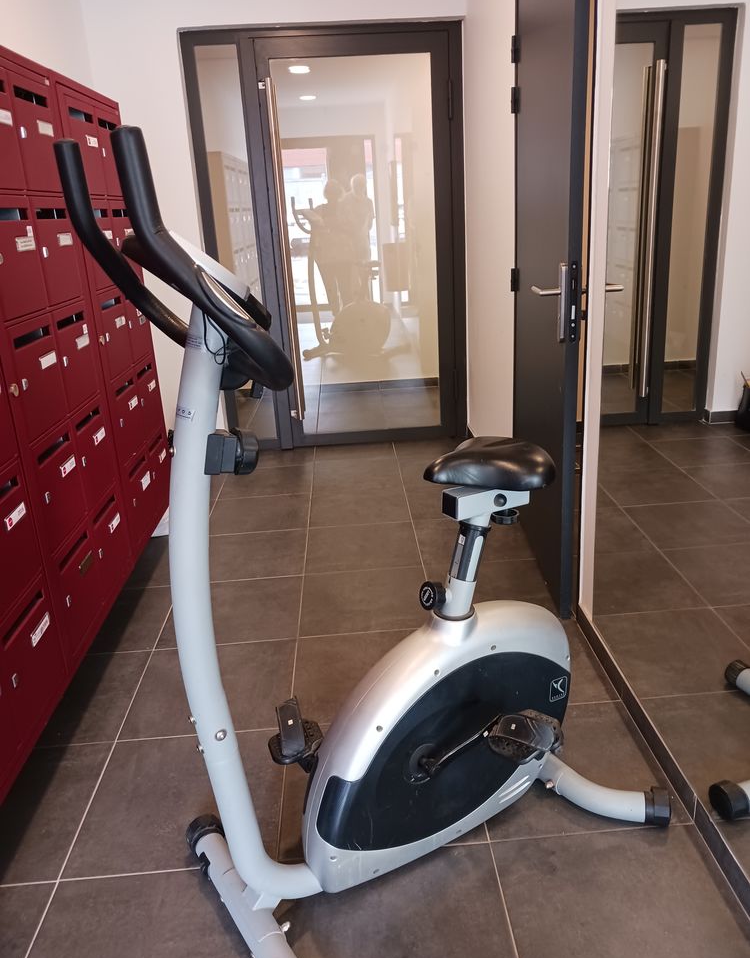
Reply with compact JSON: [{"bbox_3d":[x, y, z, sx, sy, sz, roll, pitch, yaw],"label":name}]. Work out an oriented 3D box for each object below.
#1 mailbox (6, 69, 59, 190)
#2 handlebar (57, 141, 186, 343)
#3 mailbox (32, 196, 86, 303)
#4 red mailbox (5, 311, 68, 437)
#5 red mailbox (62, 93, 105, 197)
[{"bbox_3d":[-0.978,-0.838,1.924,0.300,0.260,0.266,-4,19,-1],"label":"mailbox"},{"bbox_3d":[-0.389,-0.362,1.220,0.180,0.343,0.150,-15,22,-29],"label":"handlebar"},{"bbox_3d":[-0.984,-0.589,2.038,0.310,0.266,0.276,-4,19,-1],"label":"mailbox"},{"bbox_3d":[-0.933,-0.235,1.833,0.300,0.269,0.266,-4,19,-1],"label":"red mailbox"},{"bbox_3d":[-1.018,-0.980,2.334,0.310,0.268,0.287,-4,19,-1],"label":"red mailbox"}]

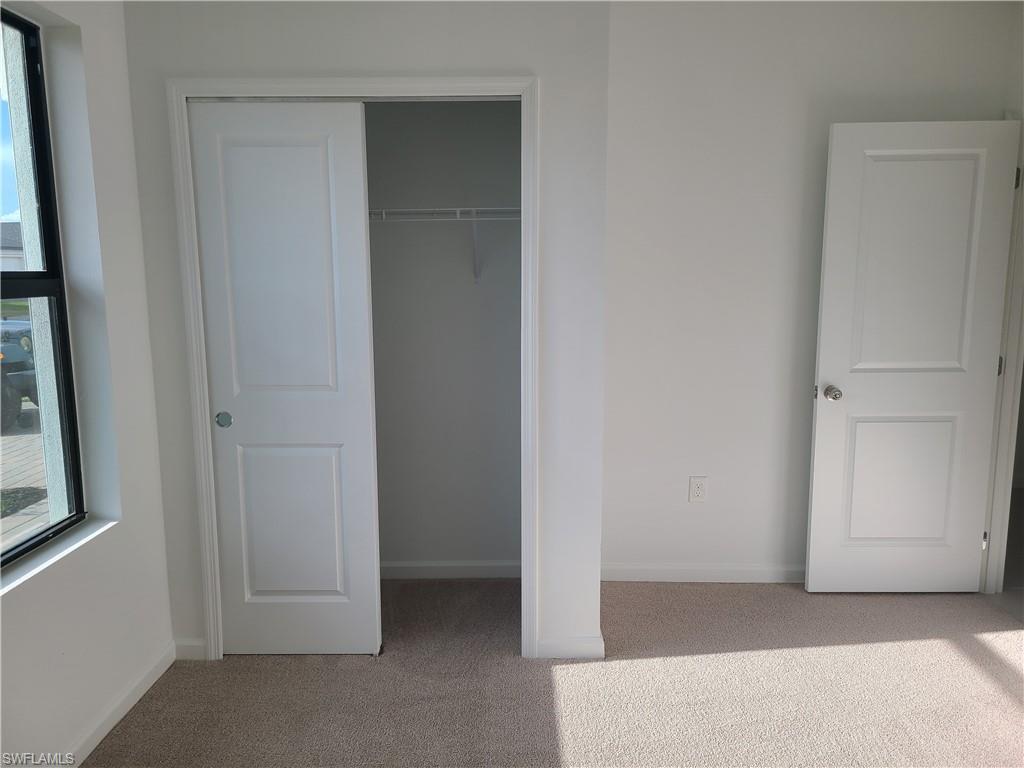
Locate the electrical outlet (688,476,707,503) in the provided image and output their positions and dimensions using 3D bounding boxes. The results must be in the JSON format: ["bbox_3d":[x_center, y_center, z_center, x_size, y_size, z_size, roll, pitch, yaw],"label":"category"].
[{"bbox_3d":[0.856,0.486,3.544,0.078,0.121,0.010,0,8,0],"label":"electrical outlet"}]

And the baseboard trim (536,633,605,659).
[{"bbox_3d":[0.222,0.990,2.903,0.253,0.090,0.016,0,8,0],"label":"baseboard trim"}]

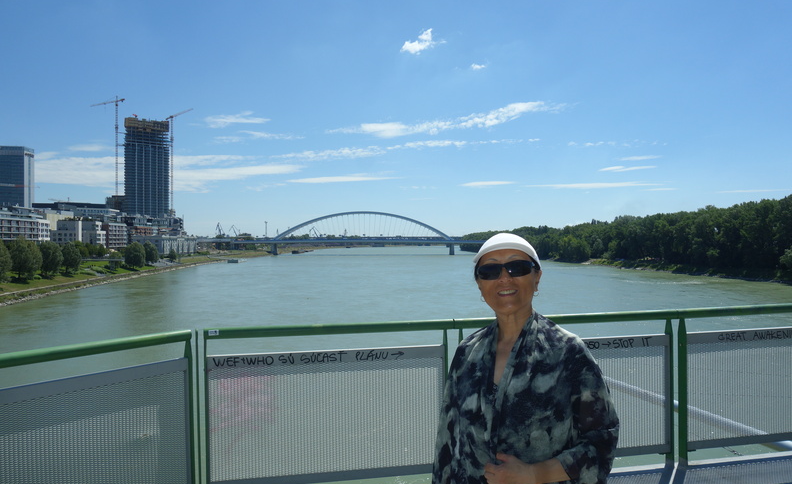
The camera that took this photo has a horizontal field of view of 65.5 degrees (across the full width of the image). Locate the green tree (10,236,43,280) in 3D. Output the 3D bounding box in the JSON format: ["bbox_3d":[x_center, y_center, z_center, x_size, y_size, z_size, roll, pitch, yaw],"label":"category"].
[{"bbox_3d":[-132.500,5.800,221.000,10.600,15.300,10.600,0,0,-31],"label":"green tree"}]

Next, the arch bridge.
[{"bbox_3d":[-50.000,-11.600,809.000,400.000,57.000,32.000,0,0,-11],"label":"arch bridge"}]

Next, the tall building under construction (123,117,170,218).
[{"bbox_3d":[-287.000,-64.000,711.000,48.000,147.000,31.000,0,0,-28],"label":"tall building under construction"}]

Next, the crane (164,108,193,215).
[{"bbox_3d":[-248.000,-69.000,705.000,4.000,155.000,75.000,0,0,-41],"label":"crane"}]

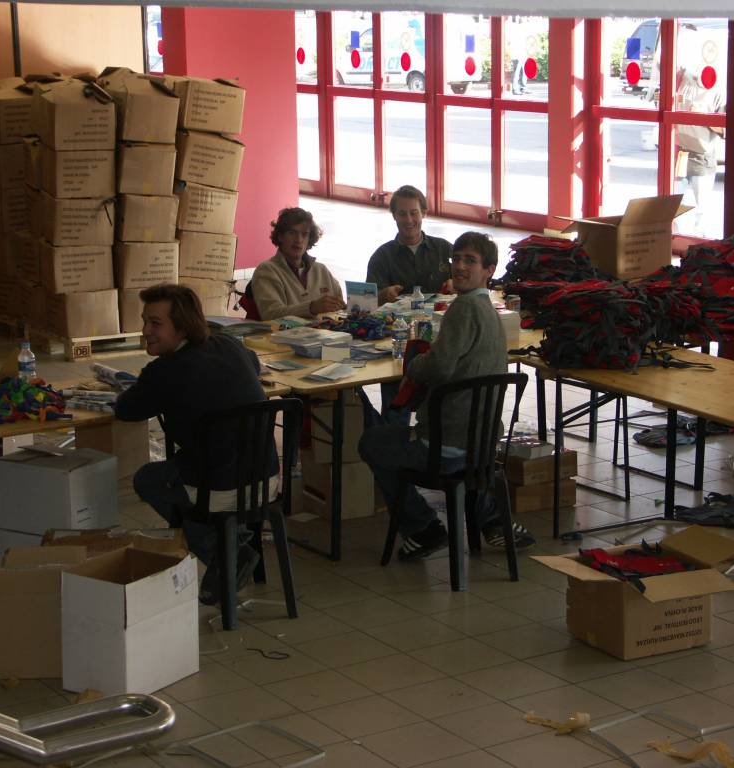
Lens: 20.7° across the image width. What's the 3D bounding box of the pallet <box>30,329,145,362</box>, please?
[{"bbox_3d":[-1.548,-0.346,13.452,1.200,0.144,0.800,-7,13,-28],"label":"pallet"}]

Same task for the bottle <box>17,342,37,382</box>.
[{"bbox_3d":[-1.407,-0.072,8.336,0.070,0.200,0.070,-1,12,0],"label":"bottle"}]

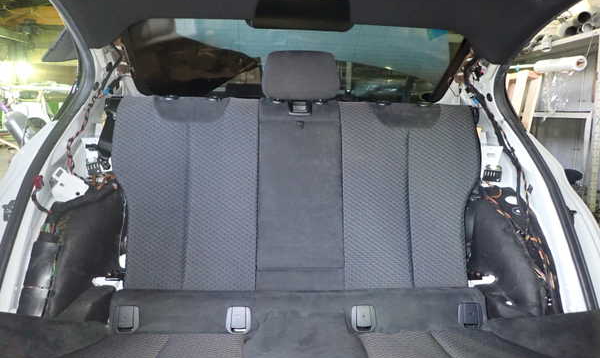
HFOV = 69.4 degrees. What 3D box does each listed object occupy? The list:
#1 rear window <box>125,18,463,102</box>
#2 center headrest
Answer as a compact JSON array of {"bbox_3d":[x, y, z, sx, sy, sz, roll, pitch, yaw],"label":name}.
[{"bbox_3d":[-0.015,-0.405,1.580,1.160,0.080,0.520,1,-19,-4],"label":"rear window"},{"bbox_3d":[0.004,-0.310,1.315,0.235,0.143,0.100,1,-3,-4],"label":"center headrest"}]

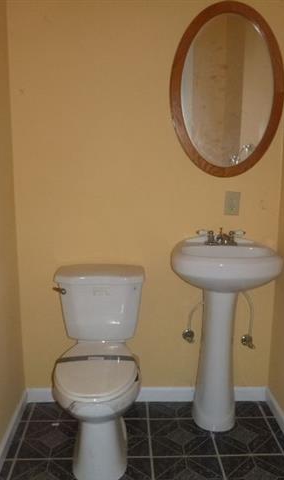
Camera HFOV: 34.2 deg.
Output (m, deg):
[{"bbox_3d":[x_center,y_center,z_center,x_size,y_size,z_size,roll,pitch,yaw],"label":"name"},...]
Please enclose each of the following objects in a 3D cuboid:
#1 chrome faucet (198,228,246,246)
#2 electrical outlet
[{"bbox_3d":[0.378,-0.012,2.194,0.227,0.081,0.126,0,11,-2],"label":"chrome faucet"},{"bbox_3d":[0.453,-0.181,2.311,0.072,0.116,0.012,0,11,-2],"label":"electrical outlet"}]

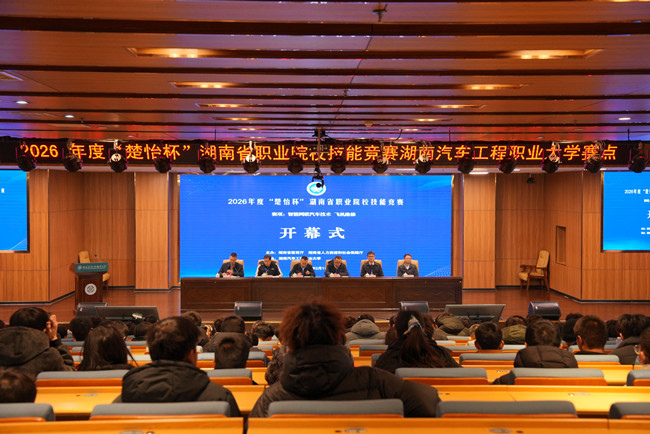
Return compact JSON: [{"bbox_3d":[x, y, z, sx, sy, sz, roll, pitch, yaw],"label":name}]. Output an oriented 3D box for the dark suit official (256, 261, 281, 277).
[{"bbox_3d":[-1.284,1.515,18.750,0.600,1.250,0.720,0,1,0],"label":"dark suit official"}]

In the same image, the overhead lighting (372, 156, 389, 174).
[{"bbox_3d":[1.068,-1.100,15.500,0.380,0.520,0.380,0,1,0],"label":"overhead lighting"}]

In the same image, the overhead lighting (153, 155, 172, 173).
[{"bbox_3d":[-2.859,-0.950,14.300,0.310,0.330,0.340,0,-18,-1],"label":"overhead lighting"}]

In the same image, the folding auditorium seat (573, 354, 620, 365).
[{"bbox_3d":[1.616,1.326,5.346,0.520,0.950,0.620,0,2,-1],"label":"folding auditorium seat"}]

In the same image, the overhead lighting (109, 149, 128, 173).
[{"bbox_3d":[-4.028,-1.112,15.854,0.370,0.500,0.380,0,2,-2],"label":"overhead lighting"}]

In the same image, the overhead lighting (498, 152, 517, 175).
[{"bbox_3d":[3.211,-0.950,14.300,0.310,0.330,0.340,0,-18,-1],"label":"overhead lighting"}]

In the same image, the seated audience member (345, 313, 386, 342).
[{"bbox_3d":[0.398,1.509,7.949,0.500,1.140,0.720,0,2,-2],"label":"seated audience member"}]

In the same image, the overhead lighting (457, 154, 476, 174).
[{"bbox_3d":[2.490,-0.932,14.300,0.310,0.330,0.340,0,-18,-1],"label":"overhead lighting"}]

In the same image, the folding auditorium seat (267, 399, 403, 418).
[{"bbox_3d":[0.034,1.018,2.959,0.480,0.860,0.580,0,2,0],"label":"folding auditorium seat"}]

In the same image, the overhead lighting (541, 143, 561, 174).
[{"bbox_3d":[4.320,-1.125,15.500,0.390,0.580,0.380,0,1,0],"label":"overhead lighting"}]

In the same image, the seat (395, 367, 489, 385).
[{"bbox_3d":[0.554,1.198,4.176,0.520,0.950,0.620,0,2,-1],"label":"seat"}]

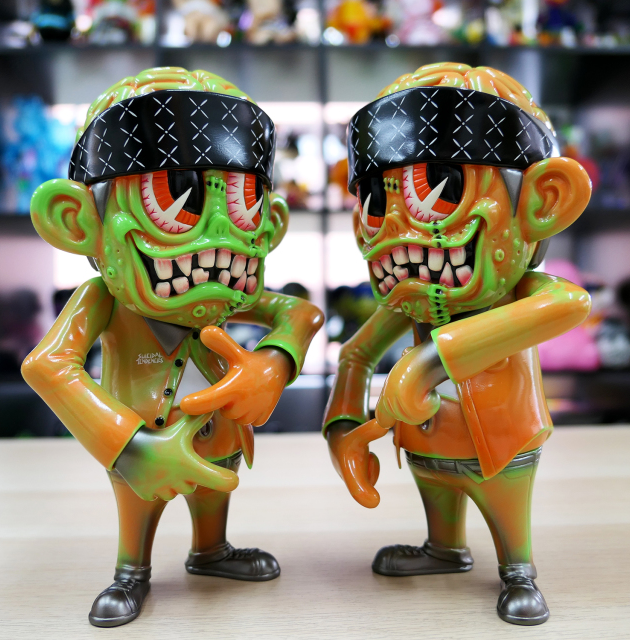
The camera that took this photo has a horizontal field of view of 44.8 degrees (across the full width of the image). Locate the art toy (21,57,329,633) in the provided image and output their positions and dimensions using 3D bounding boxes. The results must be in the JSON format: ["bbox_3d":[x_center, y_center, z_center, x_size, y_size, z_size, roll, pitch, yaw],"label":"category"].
[{"bbox_3d":[-0.082,0.006,0.484,0.214,0.335,0.139,-2,1,-41],"label":"art toy"}]

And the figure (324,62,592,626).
[{"bbox_3d":[0.086,0.003,0.480,0.139,0.335,0.214,-2,1,-39],"label":"figure"}]

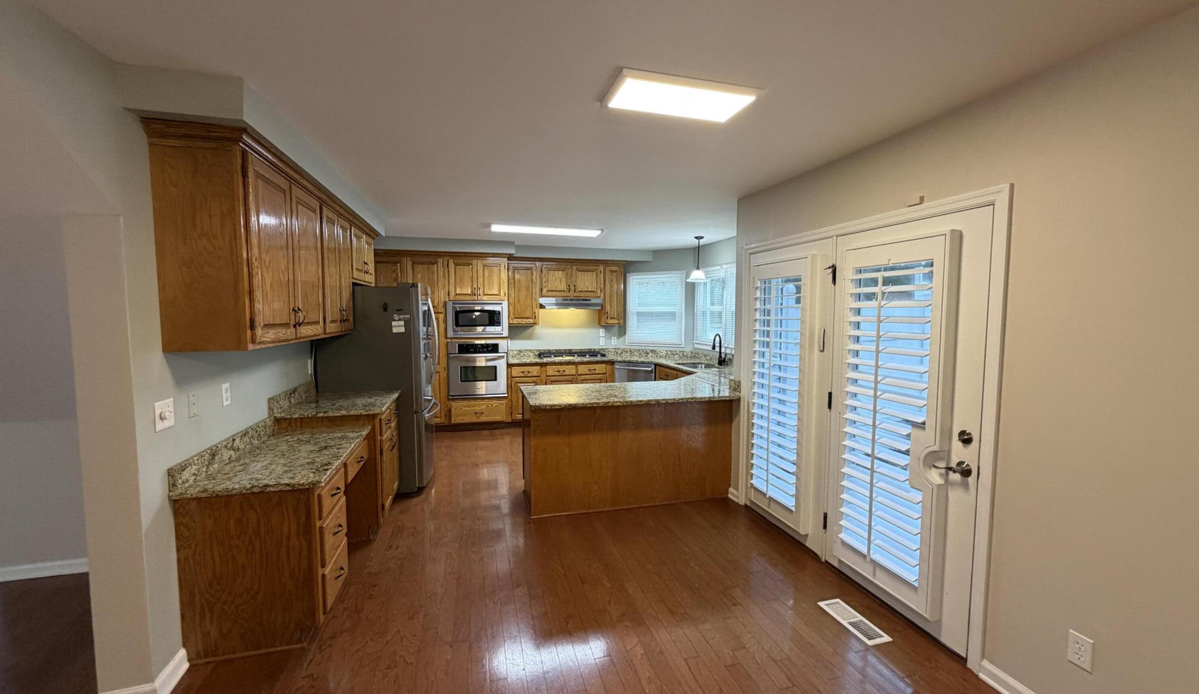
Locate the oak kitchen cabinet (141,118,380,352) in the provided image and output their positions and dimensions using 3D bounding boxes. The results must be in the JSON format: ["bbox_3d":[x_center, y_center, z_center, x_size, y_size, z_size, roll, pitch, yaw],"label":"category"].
[{"bbox_3d":[-2.052,-0.556,3.482,0.359,0.937,3.046,-1,4,-15],"label":"oak kitchen cabinet"}]

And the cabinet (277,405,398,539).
[{"bbox_3d":[-1.909,0.858,3.643,0.636,0.866,0.874,-1,4,-15],"label":"cabinet"}]

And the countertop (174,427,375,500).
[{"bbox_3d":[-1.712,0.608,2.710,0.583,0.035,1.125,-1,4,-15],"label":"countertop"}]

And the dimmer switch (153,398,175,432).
[{"bbox_3d":[-1.791,0.283,2.016,0.028,0.119,0.120,-1,4,-15],"label":"dimmer switch"}]

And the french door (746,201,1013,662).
[{"bbox_3d":[1.413,0.333,2.999,0.125,2.059,1.885,-1,4,-15],"label":"french door"}]

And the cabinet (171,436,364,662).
[{"bbox_3d":[-1.693,0.983,2.694,0.551,0.757,1.053,-1,4,-15],"label":"cabinet"}]

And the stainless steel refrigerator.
[{"bbox_3d":[-2.024,0.341,4.546,0.901,1.793,0.912,-1,4,-15],"label":"stainless steel refrigerator"}]

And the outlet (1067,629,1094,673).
[{"bbox_3d":[1.781,1.130,1.798,0.014,0.128,0.073,-1,4,-15],"label":"outlet"}]

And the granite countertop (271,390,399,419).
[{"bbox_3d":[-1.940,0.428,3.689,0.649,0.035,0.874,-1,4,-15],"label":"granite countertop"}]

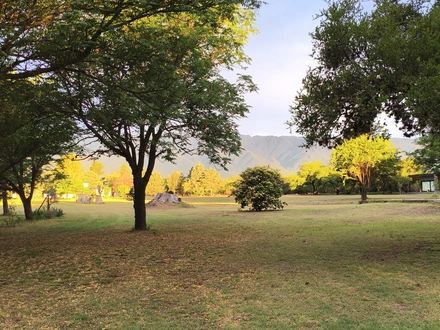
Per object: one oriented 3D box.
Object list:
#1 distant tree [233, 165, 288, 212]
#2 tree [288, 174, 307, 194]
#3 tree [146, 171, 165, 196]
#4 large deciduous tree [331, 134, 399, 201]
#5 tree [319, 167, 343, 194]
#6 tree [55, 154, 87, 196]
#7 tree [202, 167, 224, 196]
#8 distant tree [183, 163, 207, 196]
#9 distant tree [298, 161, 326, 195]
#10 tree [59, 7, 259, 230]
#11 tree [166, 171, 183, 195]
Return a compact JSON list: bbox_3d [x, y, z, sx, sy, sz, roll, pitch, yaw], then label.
[{"bbox_3d":[2.546,1.515,21.300,3.480,2.840,3.310,0,-4,0],"label":"distant tree"},{"bbox_3d":[13.425,3.422,58.000,3.510,3.510,3.510,0,-4,0],"label":"tree"},{"bbox_3d":[-11.710,3.540,60.000,3.270,4.360,3.270,0,-4,0],"label":"tree"},{"bbox_3d":[15.303,0.265,35.000,7.200,6.990,6.840,0,-4,0],"label":"large deciduous tree"},{"bbox_3d":[18.723,2.626,56.000,4.070,4.740,4.070,0,-4,0],"label":"tree"},{"bbox_3d":[-25.331,1.779,56.000,5.420,7.120,5.420,0,-4,0],"label":"tree"},{"bbox_3d":[-1.219,3.095,62.000,4.130,5.630,4.130,0,-4,0],"label":"tree"},{"bbox_3d":[-4.784,2.720,62.000,4.500,6.380,4.500,0,-4,0],"label":"distant tree"},{"bbox_3d":[15.673,2.118,56.000,4.740,5.760,4.740,0,-4,0],"label":"distant tree"},{"bbox_3d":[-2.231,-1.660,11.800,7.000,7.760,6.650,0,-4,0],"label":"tree"},{"bbox_3d":[-8.348,3.283,62.000,3.380,4.500,3.380,0,-4,0],"label":"tree"}]

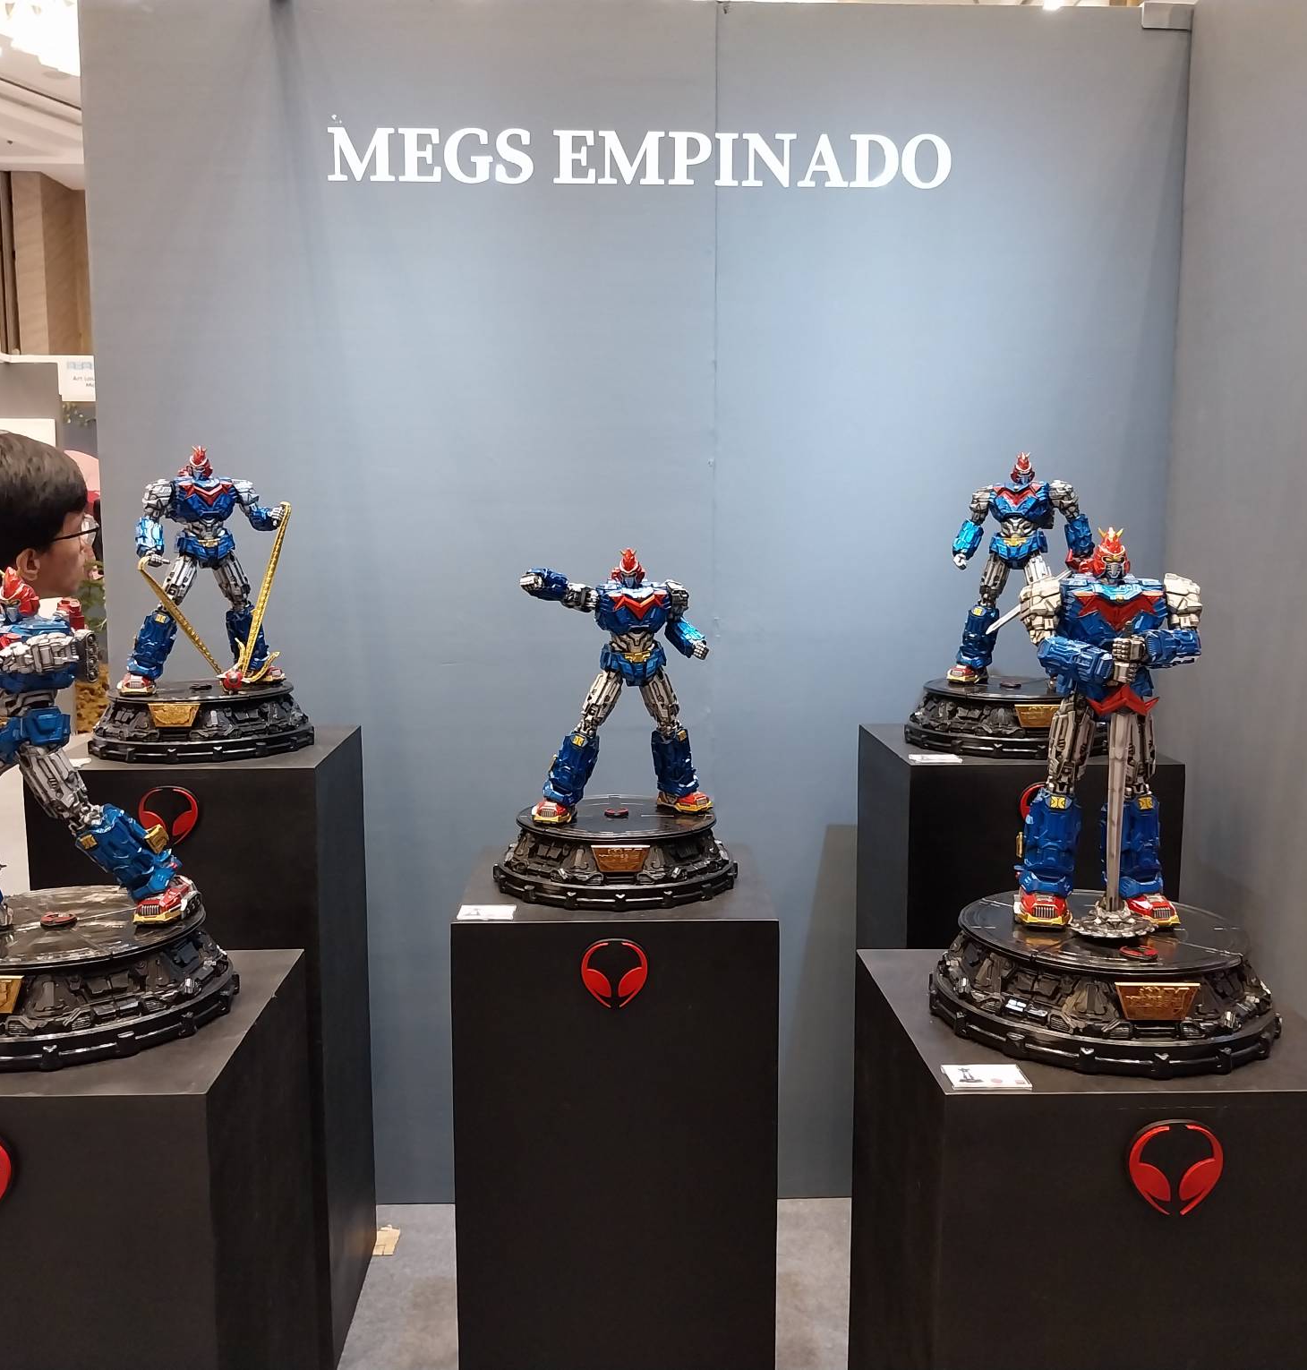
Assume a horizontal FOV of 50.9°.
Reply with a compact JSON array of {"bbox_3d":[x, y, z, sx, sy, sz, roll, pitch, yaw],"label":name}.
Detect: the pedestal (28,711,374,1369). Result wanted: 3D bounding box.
[{"bbox_3d":[-0.778,0.633,2.470,0.455,1.058,0.450,0,7,-2],"label":"pedestal"}]

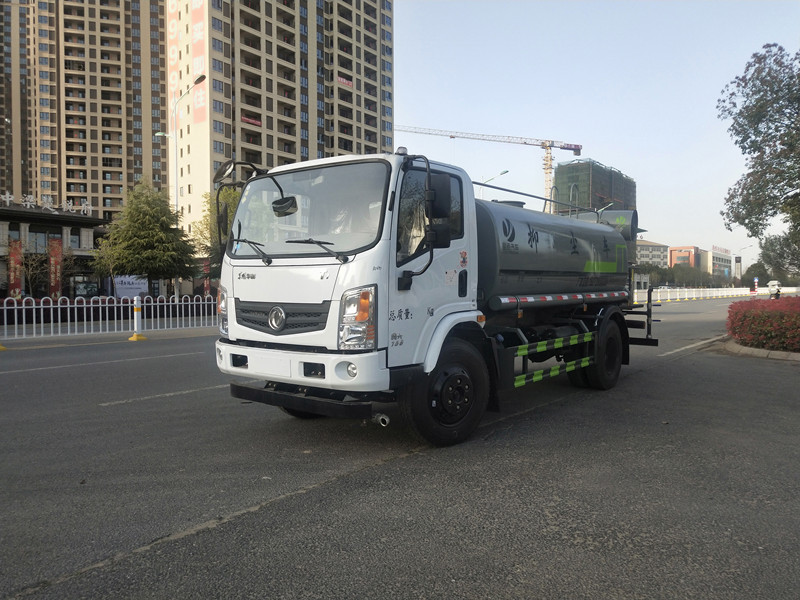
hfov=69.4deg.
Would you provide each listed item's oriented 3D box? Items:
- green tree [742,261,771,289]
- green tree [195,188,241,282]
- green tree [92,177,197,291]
[{"bbox_3d":[86.622,-5.573,140.000,7.300,7.510,7.300,0,1,0],"label":"green tree"},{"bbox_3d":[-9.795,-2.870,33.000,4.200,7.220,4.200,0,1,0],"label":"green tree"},{"bbox_3d":[-12.455,-2.602,28.500,4.900,6.780,4.800,0,1,0],"label":"green tree"}]

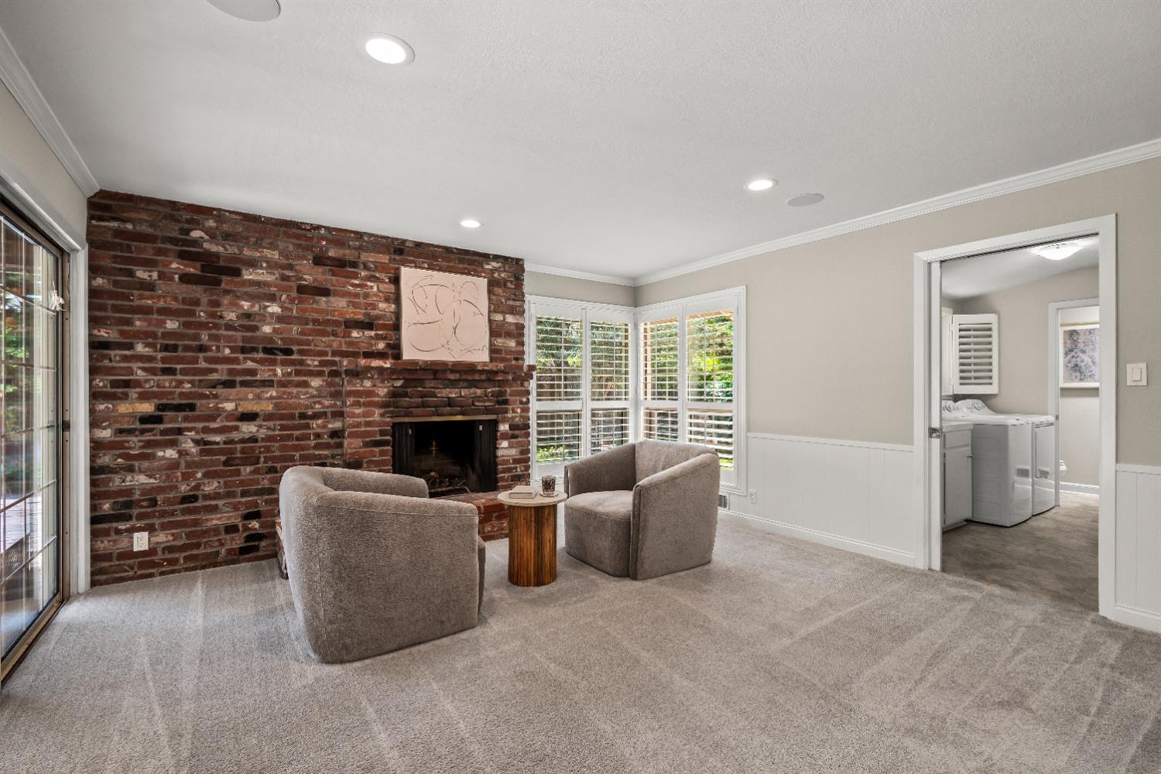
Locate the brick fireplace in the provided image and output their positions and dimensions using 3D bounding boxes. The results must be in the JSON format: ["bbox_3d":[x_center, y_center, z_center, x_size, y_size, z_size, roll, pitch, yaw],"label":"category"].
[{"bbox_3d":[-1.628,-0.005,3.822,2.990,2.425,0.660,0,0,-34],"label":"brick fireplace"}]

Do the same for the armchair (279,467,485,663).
[{"bbox_3d":[-1.090,0.825,2.800,0.900,0.780,0.860,0,0,-31],"label":"armchair"}]

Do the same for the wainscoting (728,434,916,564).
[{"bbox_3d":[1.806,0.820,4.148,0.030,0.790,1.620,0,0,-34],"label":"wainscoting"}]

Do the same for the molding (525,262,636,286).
[{"bbox_3d":[0.013,-1.182,5.475,1.530,0.080,0.065,0,0,-34],"label":"molding"}]

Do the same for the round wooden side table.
[{"bbox_3d":[-0.309,0.955,3.290,0.450,0.520,0.450,0,0,0],"label":"round wooden side table"}]

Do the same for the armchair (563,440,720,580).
[{"bbox_3d":[0.455,0.830,3.820,0.890,0.770,0.860,0,0,-32],"label":"armchair"}]

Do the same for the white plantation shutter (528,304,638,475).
[{"bbox_3d":[0.046,0.028,5.499,1.380,1.810,0.060,0,0,-34],"label":"white plantation shutter"}]

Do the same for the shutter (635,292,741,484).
[{"bbox_3d":[1.046,0.029,5.250,0.060,1.820,1.510,0,0,-34],"label":"shutter"}]

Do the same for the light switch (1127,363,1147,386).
[{"bbox_3d":[2.837,-0.062,2.632,0.010,0.115,0.070,0,0,-34],"label":"light switch"}]

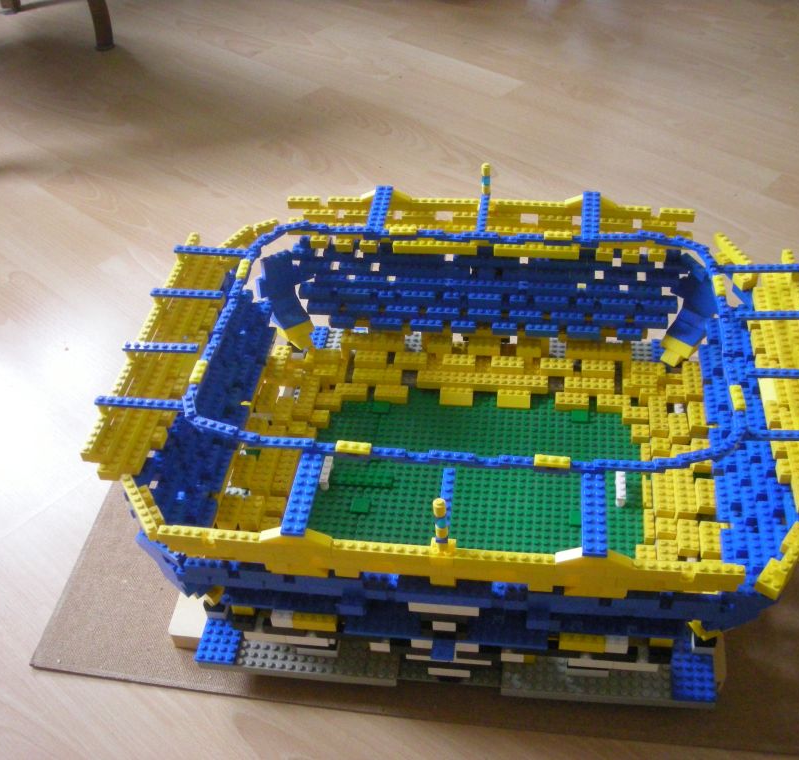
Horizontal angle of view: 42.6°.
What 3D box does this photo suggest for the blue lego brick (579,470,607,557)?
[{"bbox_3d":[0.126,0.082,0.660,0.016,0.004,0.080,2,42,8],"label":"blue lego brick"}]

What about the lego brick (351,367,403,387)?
[{"bbox_3d":[-0.020,-0.002,1.014,0.048,0.011,0.016,2,42,8],"label":"lego brick"}]

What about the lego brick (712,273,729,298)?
[{"bbox_3d":[0.263,-0.077,0.841,0.008,0.005,0.024,2,42,8],"label":"lego brick"}]

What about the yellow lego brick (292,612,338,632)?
[{"bbox_3d":[-0.060,0.172,0.742,0.032,0.011,0.015,2,42,8],"label":"yellow lego brick"}]

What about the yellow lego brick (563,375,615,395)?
[{"bbox_3d":[0.182,0.006,0.985,0.048,0.011,0.016,2,42,8],"label":"yellow lego brick"}]

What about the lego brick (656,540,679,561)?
[{"bbox_3d":[0.215,0.142,0.824,0.016,0.011,0.028,2,42,8],"label":"lego brick"}]

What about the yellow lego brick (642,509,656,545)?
[{"bbox_3d":[0.208,0.122,0.853,0.009,0.011,0.032,2,42,8],"label":"yellow lego brick"}]

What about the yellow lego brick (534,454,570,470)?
[{"bbox_3d":[0.102,0.055,0.686,0.024,0.005,0.008,2,42,8],"label":"yellow lego brick"}]

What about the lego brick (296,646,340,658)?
[{"bbox_3d":[-0.062,0.206,0.790,0.032,0.011,0.011,2,42,8],"label":"lego brick"}]

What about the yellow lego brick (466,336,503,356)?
[{"bbox_3d":[0.084,-0.034,1.004,0.032,0.011,0.016,2,42,8],"label":"yellow lego brick"}]

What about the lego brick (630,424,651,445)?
[{"bbox_3d":[0.222,0.049,0.943,0.016,0.011,0.016,2,42,8],"label":"lego brick"}]

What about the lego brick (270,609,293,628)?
[{"bbox_3d":[-0.084,0.172,0.750,0.016,0.011,0.016,2,42,8],"label":"lego brick"}]

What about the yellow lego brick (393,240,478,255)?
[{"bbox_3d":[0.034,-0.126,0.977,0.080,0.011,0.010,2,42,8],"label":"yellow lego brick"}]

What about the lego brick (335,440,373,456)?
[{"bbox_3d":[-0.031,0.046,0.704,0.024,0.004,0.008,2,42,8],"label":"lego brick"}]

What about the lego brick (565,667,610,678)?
[{"bbox_3d":[0.140,0.214,0.762,0.032,0.011,0.008,2,42,8],"label":"lego brick"}]

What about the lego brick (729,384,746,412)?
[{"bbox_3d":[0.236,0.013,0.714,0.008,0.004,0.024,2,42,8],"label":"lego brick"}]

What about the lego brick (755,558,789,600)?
[{"bbox_3d":[0.242,0.127,0.660,0.016,0.011,0.024,25,50,30],"label":"lego brick"}]

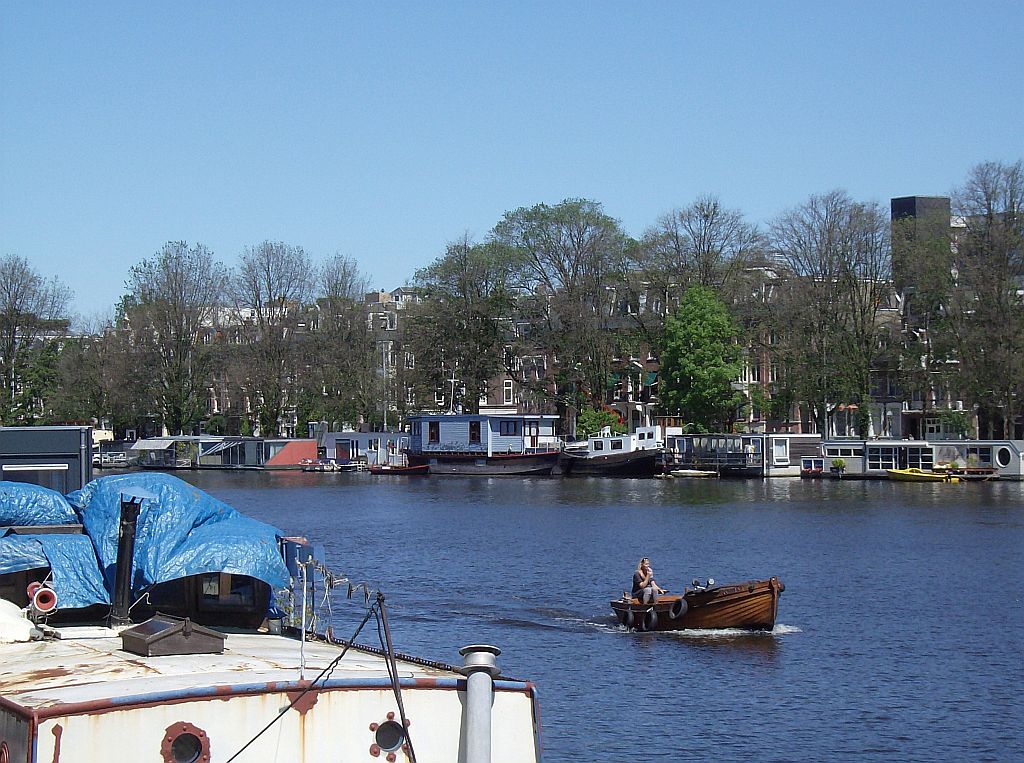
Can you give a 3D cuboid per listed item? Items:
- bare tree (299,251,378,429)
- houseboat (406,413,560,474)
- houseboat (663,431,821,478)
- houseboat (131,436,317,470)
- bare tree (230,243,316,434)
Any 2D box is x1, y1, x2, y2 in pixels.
[{"bbox_3d":[-14.860,-2.534,273.042,7.537,17.029,7.537,0,-1,0],"label":"bare tree"},{"bbox_3d":[-2.235,4.883,250.000,12.700,4.900,4.400,0,-1,25],"label":"houseboat"},{"bbox_3d":[16.952,5.473,236.060,10.894,3.111,5.000,-1,-1,42],"label":"houseboat"},{"bbox_3d":[-24.714,6.115,271.769,17.619,2.701,5.200,-1,-1,42],"label":"houseboat"},{"bbox_3d":[-21.550,-3.162,288.000,7.800,19.160,7.800,0,-1,0],"label":"bare tree"}]

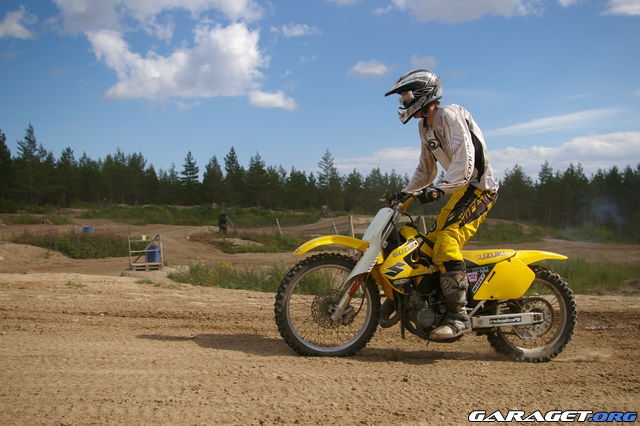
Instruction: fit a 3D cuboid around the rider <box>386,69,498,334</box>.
[{"bbox_3d":[0.825,-0.080,4.110,0.770,1.820,0.720,0,0,-12],"label":"rider"}]

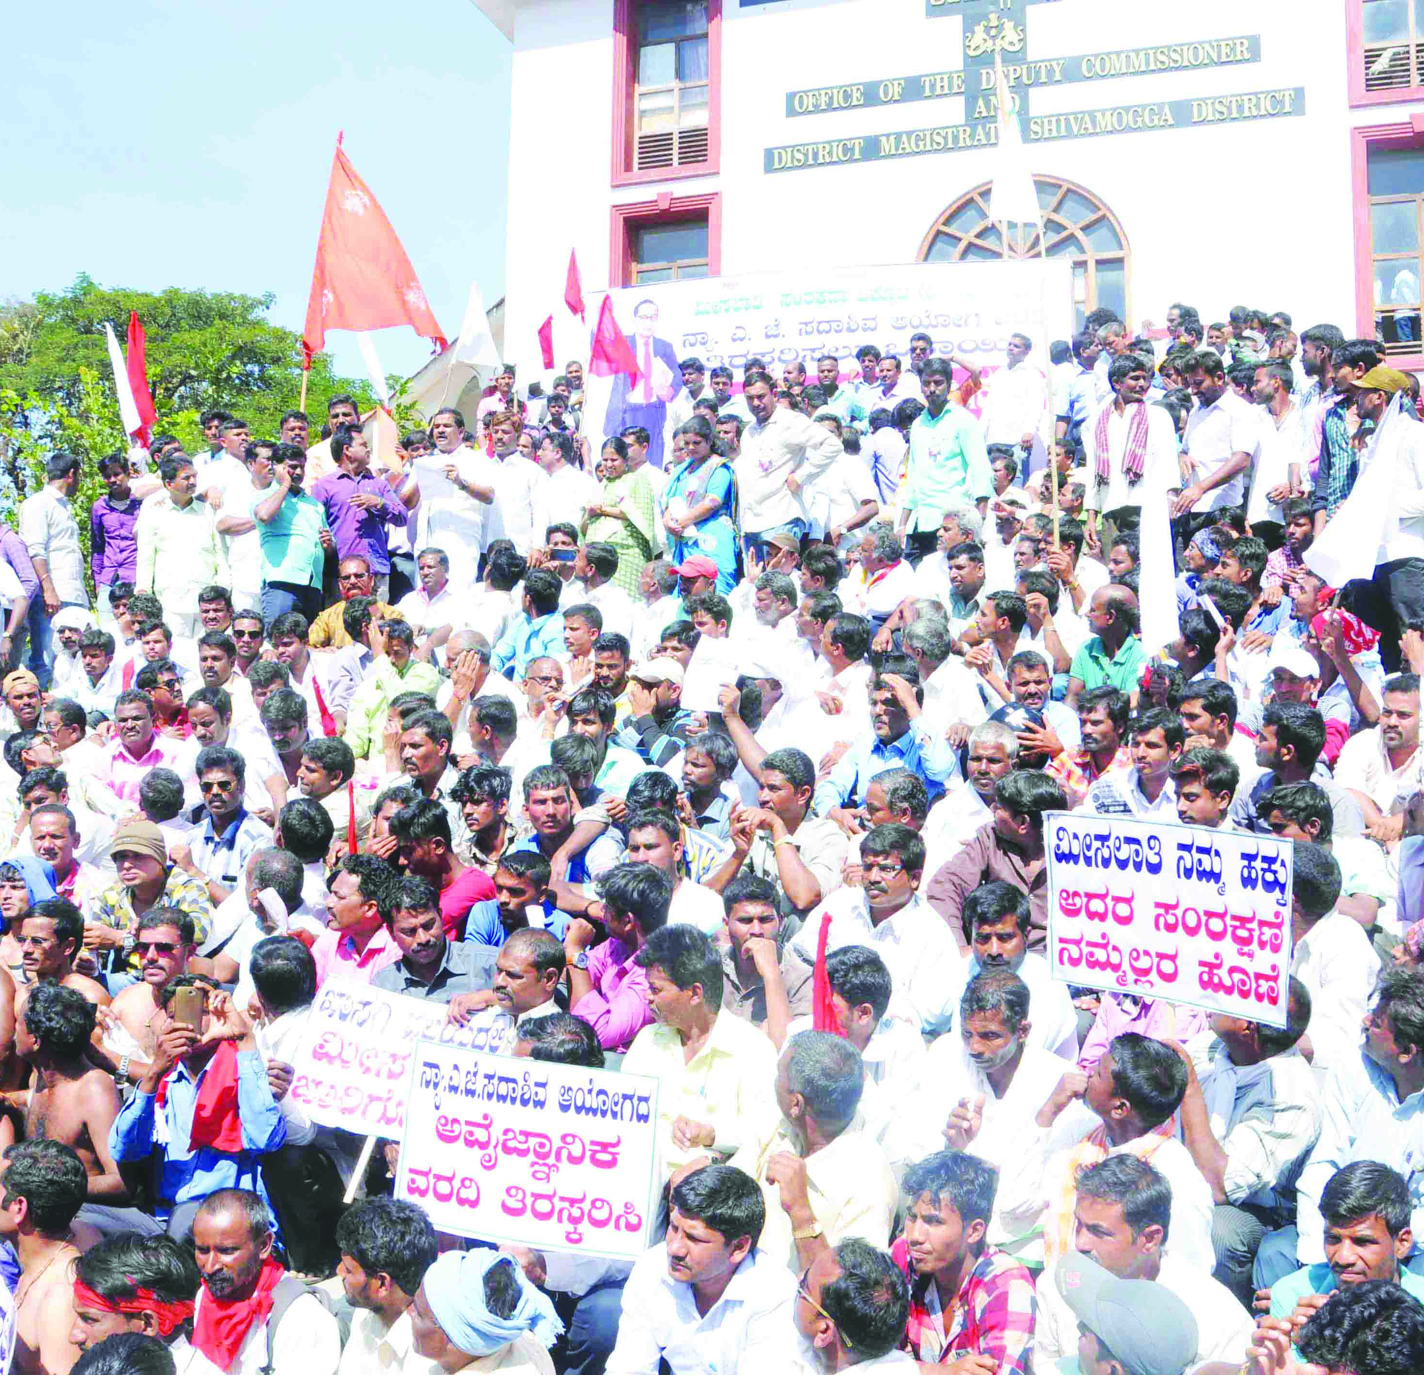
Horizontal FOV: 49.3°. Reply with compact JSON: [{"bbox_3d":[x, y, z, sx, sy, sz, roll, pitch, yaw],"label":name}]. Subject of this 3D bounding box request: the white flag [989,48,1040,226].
[{"bbox_3d":[1.486,-2.699,7.600,0.270,0.890,0.170,1,-6,-3],"label":"white flag"}]

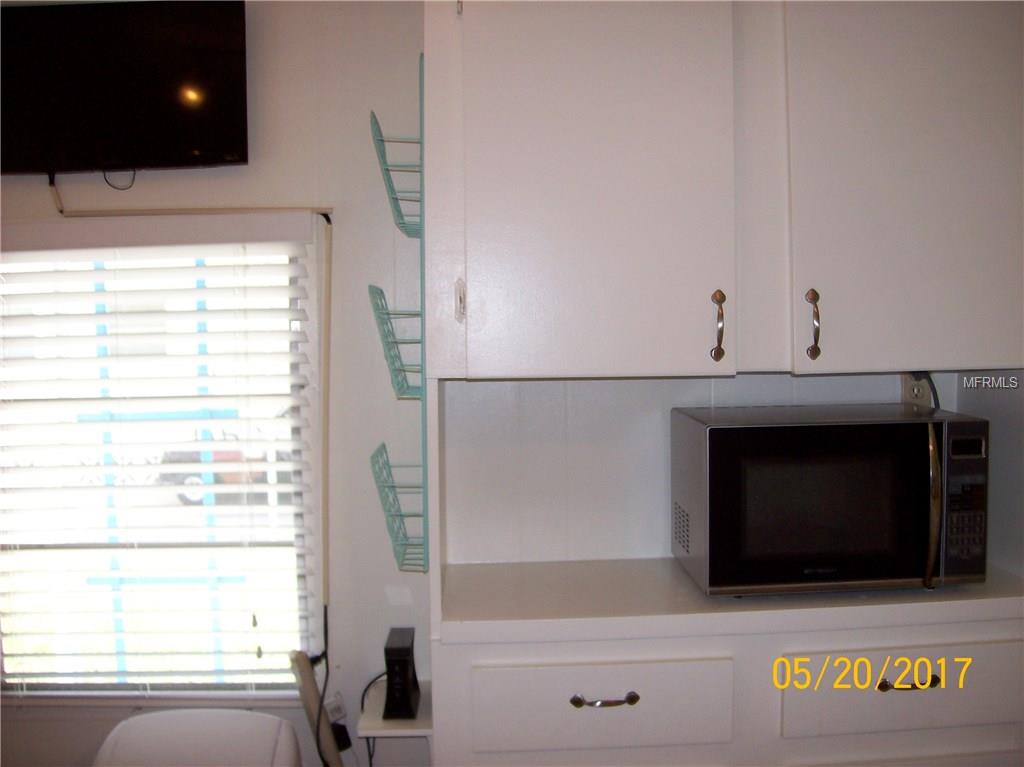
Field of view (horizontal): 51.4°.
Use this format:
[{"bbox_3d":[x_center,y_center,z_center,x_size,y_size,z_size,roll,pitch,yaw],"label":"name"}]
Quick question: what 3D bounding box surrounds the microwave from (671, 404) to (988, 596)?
[{"bbox_3d":[0.590,0.216,2.023,0.512,0.315,0.370,-1,4,-3],"label":"microwave"}]

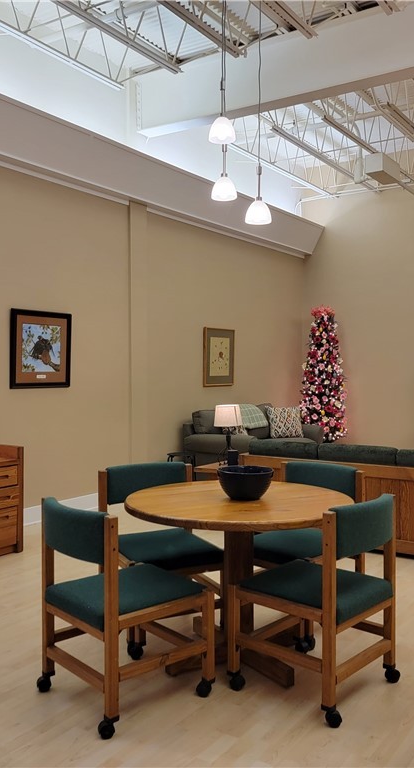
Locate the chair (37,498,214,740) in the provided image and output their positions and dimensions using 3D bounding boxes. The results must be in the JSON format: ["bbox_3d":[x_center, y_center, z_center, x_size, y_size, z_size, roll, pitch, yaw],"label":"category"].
[{"bbox_3d":[-0.326,0.872,2.923,0.520,0.810,0.525,-1,2,-41],"label":"chair"}]

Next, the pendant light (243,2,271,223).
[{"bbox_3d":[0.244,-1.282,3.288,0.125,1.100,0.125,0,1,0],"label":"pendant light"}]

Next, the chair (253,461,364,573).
[{"bbox_3d":[0.447,0.848,3.616,0.521,0.834,0.536,1,1,43],"label":"chair"}]

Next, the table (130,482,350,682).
[{"bbox_3d":[0.141,0.898,3.285,1.066,0.746,1.066,0,1,0],"label":"table"}]

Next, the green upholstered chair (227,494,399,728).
[{"bbox_3d":[0.445,0.874,3.011,0.520,0.810,0.525,1,2,40],"label":"green upholstered chair"}]

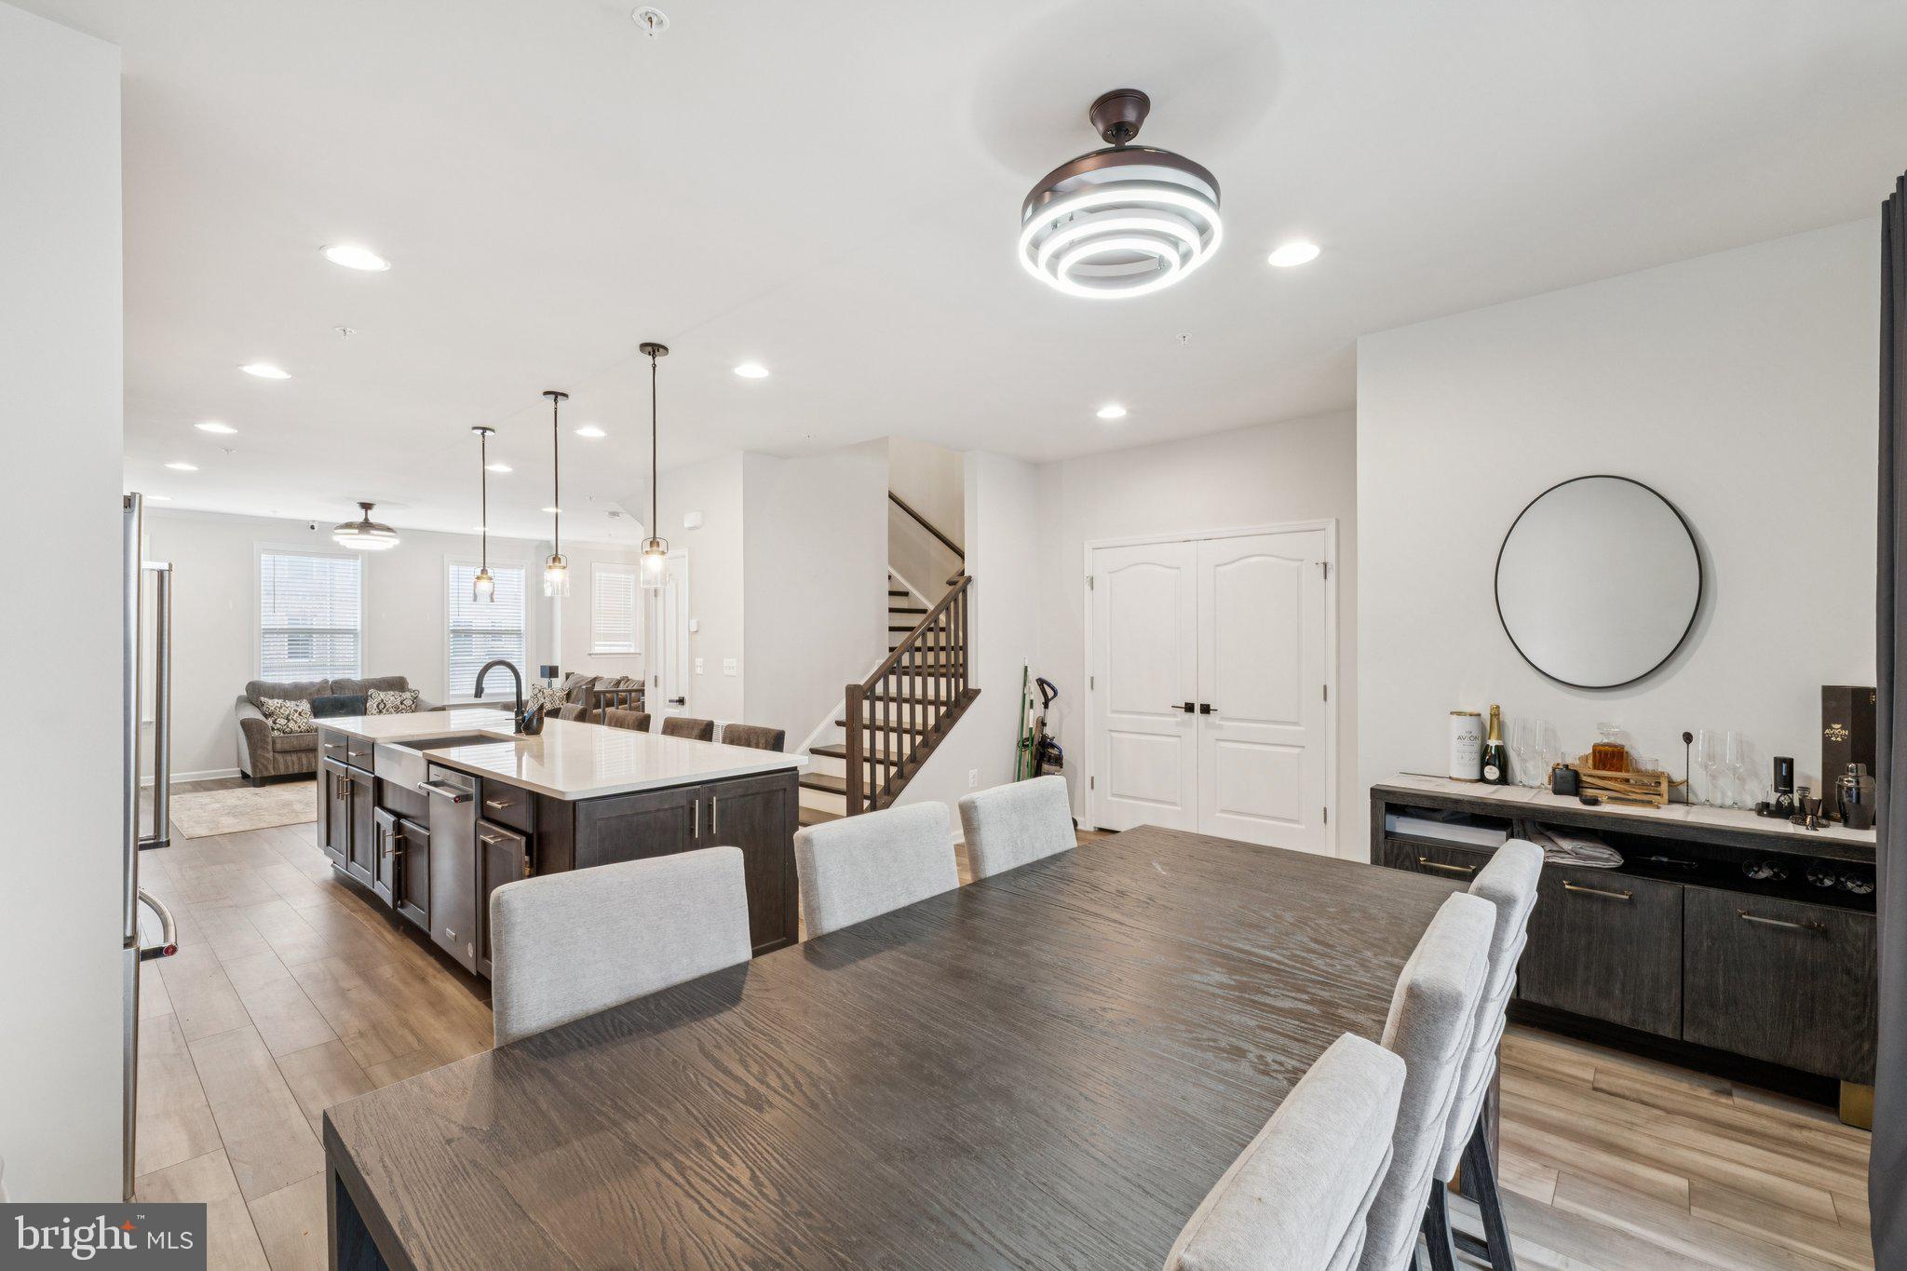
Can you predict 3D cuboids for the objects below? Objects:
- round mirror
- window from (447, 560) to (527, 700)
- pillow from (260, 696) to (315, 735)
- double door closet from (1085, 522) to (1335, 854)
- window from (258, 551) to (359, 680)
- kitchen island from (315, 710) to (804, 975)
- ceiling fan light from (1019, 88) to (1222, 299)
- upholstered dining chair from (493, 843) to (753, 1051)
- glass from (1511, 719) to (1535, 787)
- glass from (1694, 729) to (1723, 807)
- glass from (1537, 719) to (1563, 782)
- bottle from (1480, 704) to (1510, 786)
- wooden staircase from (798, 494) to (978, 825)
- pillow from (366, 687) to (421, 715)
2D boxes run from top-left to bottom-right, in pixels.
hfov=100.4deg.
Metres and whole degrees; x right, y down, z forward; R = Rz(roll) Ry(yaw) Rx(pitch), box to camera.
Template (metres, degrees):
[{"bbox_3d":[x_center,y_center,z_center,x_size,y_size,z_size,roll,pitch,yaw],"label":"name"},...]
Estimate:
[{"bbox_3d":[2.373,-0.197,2.953,0.595,0.793,0.030,0,0,41],"label":"round mirror"},{"bbox_3d":[-5.946,-0.047,10.137,0.100,1.760,0.916,0,0,41],"label":"window"},{"bbox_3d":[-6.624,0.801,7.912,0.150,0.400,0.430,-24,-11,24],"label":"pillow"},{"bbox_3d":[1.605,0.376,5.248,1.700,2.110,0.100,0,0,41],"label":"double door closet"},{"bbox_3d":[-7.105,-0.043,8.798,0.100,1.745,0.910,0,0,41],"label":"window"},{"bbox_3d":[-2.284,0.977,4.135,3.494,0.910,1.047,0,0,41],"label":"kitchen island"},{"bbox_3d":[0.416,-1.130,1.990,0.510,0.410,0.510,0,0,0],"label":"ceiling fan light"},{"bbox_3d":[-0.501,0.950,1.429,0.480,0.945,0.610,0,0,-39],"label":"upholstered dining chair"},{"bbox_3d":[2.193,0.461,3.067,0.072,0.250,0.072,0,0,41],"label":"glass"},{"bbox_3d":[2.585,0.461,2.721,0.072,0.250,0.072,0,0,41],"label":"glass"},{"bbox_3d":[2.293,0.469,3.069,0.077,0.250,0.077,0,0,41],"label":"glass"},{"bbox_3d":[2.165,0.441,3.176,0.090,0.320,0.090,0,0,41],"label":"bottle"},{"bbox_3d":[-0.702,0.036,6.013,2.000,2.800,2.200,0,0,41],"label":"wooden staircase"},{"bbox_3d":[-6.201,0.785,8.803,0.150,0.400,0.470,-20,-13,39],"label":"pillow"}]

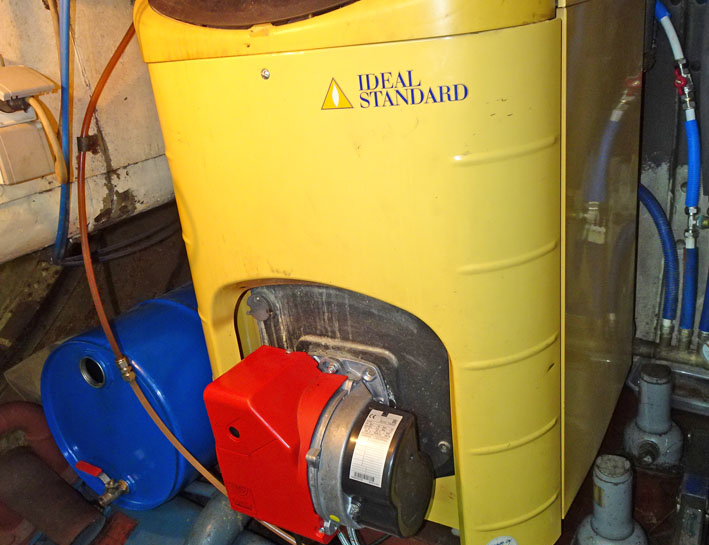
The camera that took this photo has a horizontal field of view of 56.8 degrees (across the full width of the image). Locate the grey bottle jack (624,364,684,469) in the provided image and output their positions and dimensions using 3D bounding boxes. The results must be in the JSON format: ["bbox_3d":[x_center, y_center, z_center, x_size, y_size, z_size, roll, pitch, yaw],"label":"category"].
[{"bbox_3d":[0.499,0.238,1.092,0.095,0.168,0.098,8,26,33],"label":"grey bottle jack"}]

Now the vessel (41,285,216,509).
[{"bbox_3d":[-0.340,0.207,1.509,0.370,0.370,0.580,5,21,28],"label":"vessel"}]

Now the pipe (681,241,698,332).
[{"bbox_3d":[0.684,0.032,1.340,0.026,0.190,0.026,8,26,33],"label":"pipe"}]

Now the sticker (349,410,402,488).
[{"bbox_3d":[0.026,0.215,0.811,0.046,0.016,0.094,8,64,33],"label":"sticker"}]

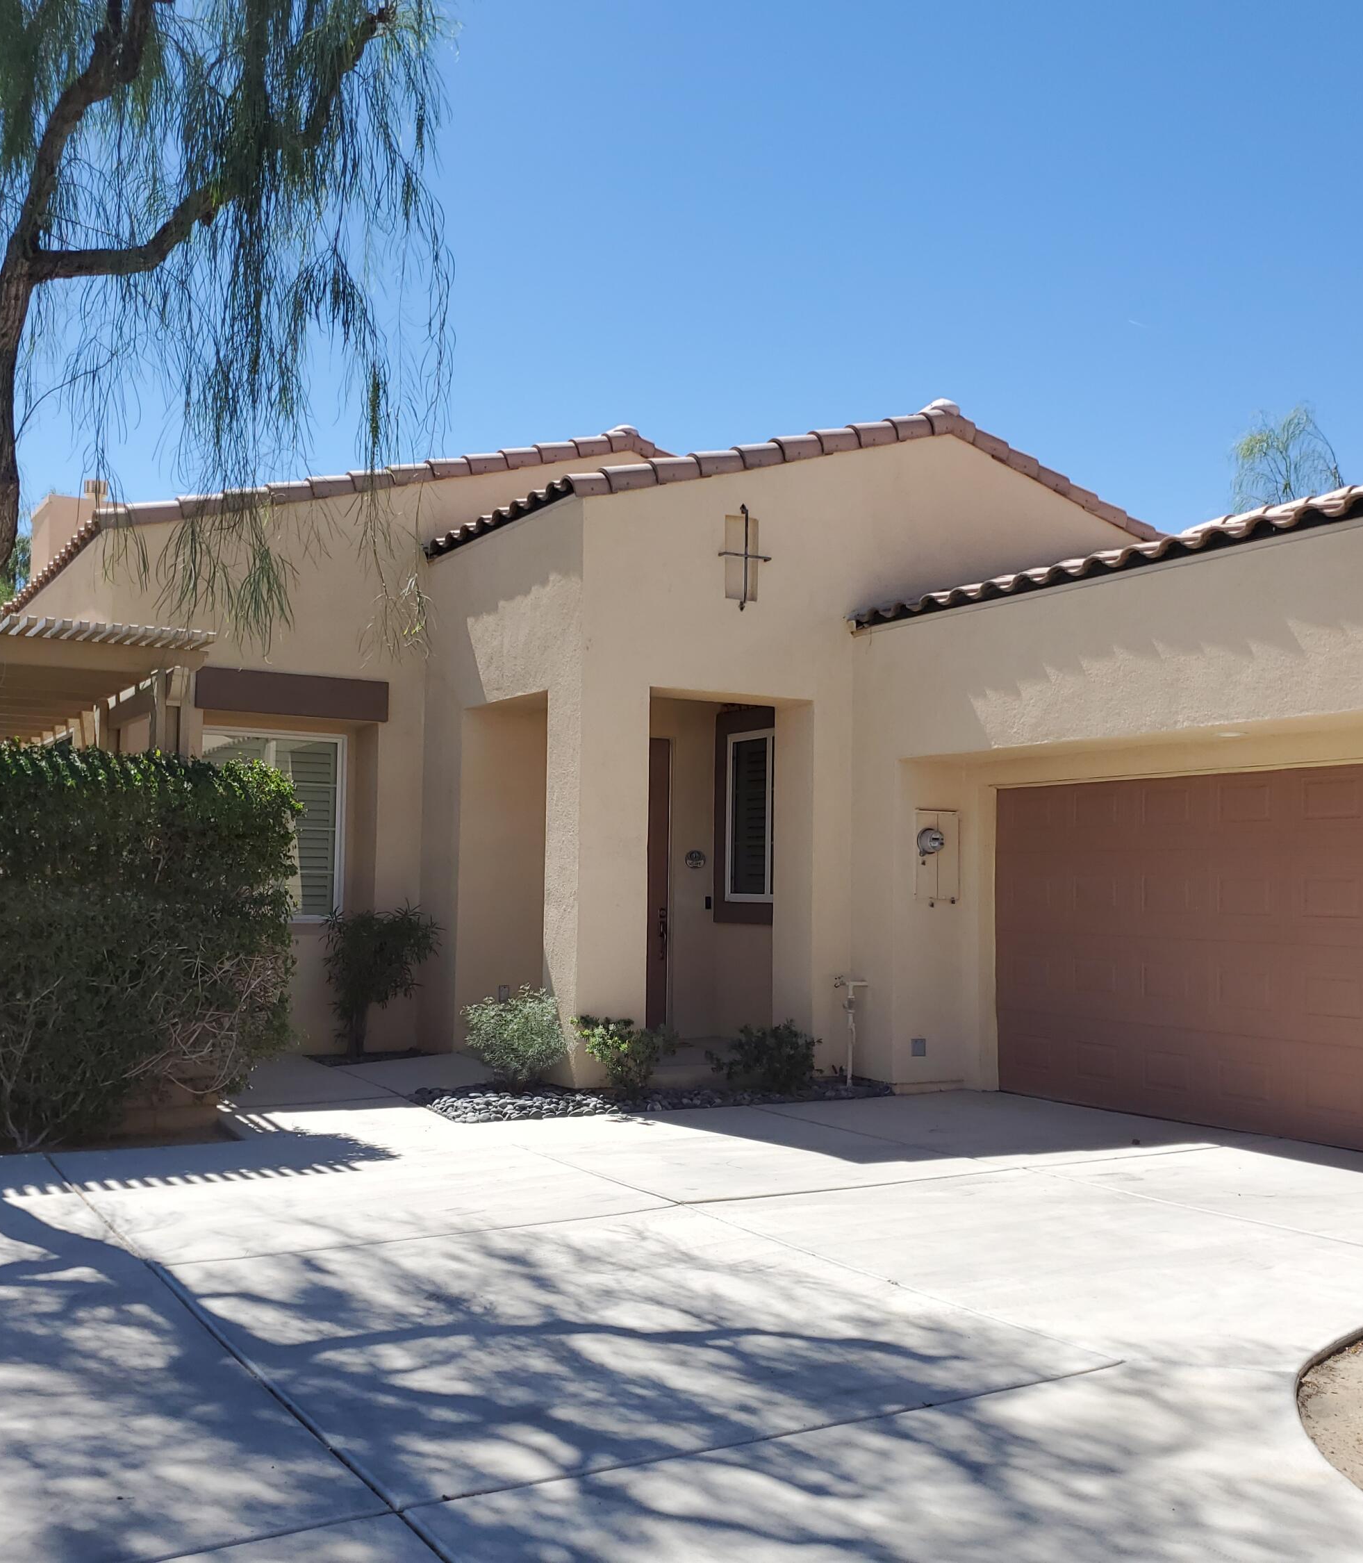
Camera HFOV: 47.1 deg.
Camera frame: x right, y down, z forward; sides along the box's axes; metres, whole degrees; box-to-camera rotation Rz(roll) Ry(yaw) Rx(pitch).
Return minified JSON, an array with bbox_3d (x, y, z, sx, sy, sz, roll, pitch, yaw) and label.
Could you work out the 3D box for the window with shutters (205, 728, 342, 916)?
[{"bbox_3d":[-3.134,0.332,11.995,1.140,1.425,0.120,3,-5,-31],"label":"window with shutters"}]

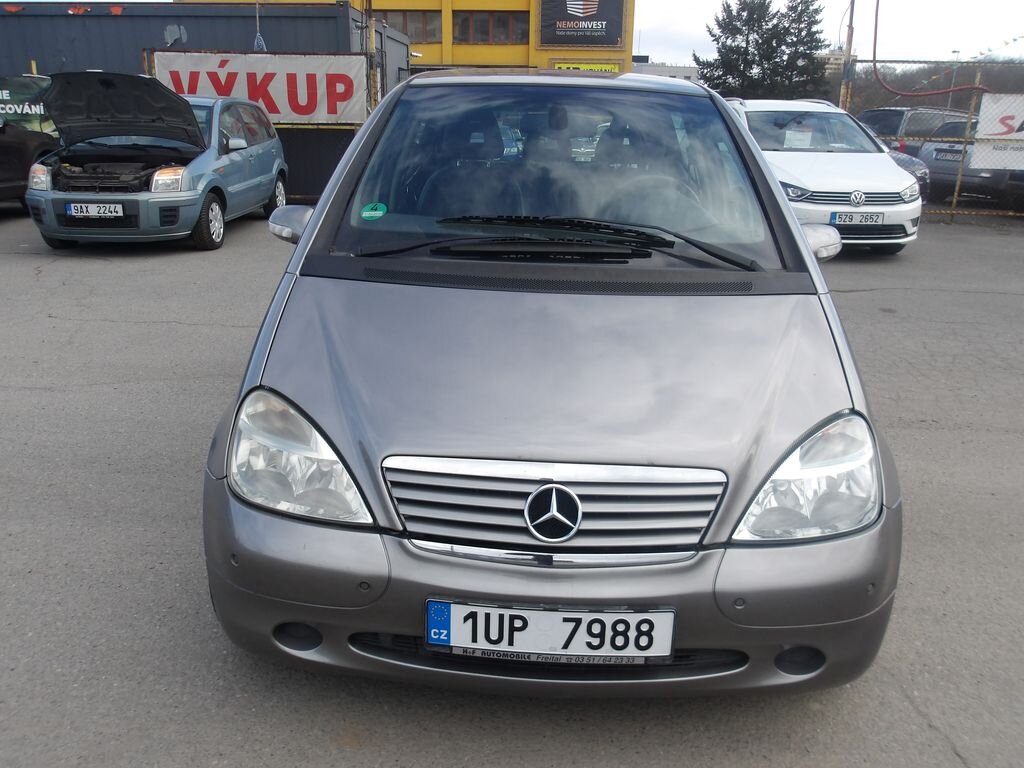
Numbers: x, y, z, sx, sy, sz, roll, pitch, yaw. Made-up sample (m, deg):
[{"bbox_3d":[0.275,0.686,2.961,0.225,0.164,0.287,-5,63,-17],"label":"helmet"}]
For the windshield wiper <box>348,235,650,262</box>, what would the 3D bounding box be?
[{"bbox_3d":[-0.033,-0.371,2.194,0.840,0.090,0.110,2,19,1],"label":"windshield wiper"}]

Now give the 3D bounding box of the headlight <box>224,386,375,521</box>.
[{"bbox_3d":[-0.498,0.159,1.860,0.400,0.240,0.300,2,19,1],"label":"headlight"}]

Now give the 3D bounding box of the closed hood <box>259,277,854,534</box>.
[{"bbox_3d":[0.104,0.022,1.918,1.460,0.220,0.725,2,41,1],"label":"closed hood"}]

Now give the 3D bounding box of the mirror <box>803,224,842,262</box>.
[{"bbox_3d":[0.983,-0.459,2.605,0.210,0.140,0.150,2,19,1],"label":"mirror"}]

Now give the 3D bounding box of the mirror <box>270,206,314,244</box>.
[{"bbox_3d":[-0.706,-0.526,2.639,0.210,0.140,0.150,2,19,1],"label":"mirror"}]

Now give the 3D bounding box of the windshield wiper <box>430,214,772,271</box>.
[{"bbox_3d":[0.237,-0.401,2.227,0.920,0.130,0.130,2,19,1],"label":"windshield wiper"}]

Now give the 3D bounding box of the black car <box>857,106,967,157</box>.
[{"bbox_3d":[8.756,-4.571,15.529,4.600,1.580,1.800,-7,21,-21],"label":"black car"}]

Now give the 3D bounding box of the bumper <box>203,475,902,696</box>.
[{"bbox_3d":[0.085,0.487,1.887,1.700,0.420,0.440,2,19,1],"label":"bumper"}]

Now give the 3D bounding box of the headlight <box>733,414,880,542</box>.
[{"bbox_3d":[0.691,0.206,1.837,0.400,0.240,0.300,2,19,1],"label":"headlight"}]

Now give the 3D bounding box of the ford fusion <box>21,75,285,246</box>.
[{"bbox_3d":[-3.932,-2.637,9.276,1.760,1.720,4.020,0,19,-1],"label":"ford fusion"}]

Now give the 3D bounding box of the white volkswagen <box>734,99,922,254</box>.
[{"bbox_3d":[3.191,-2.589,9.595,1.860,1.590,4.340,-1,19,-3],"label":"white volkswagen"}]

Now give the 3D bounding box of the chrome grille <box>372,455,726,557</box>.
[{"bbox_3d":[0.090,0.270,1.720,0.760,0.200,0.130,2,7,1],"label":"chrome grille"}]

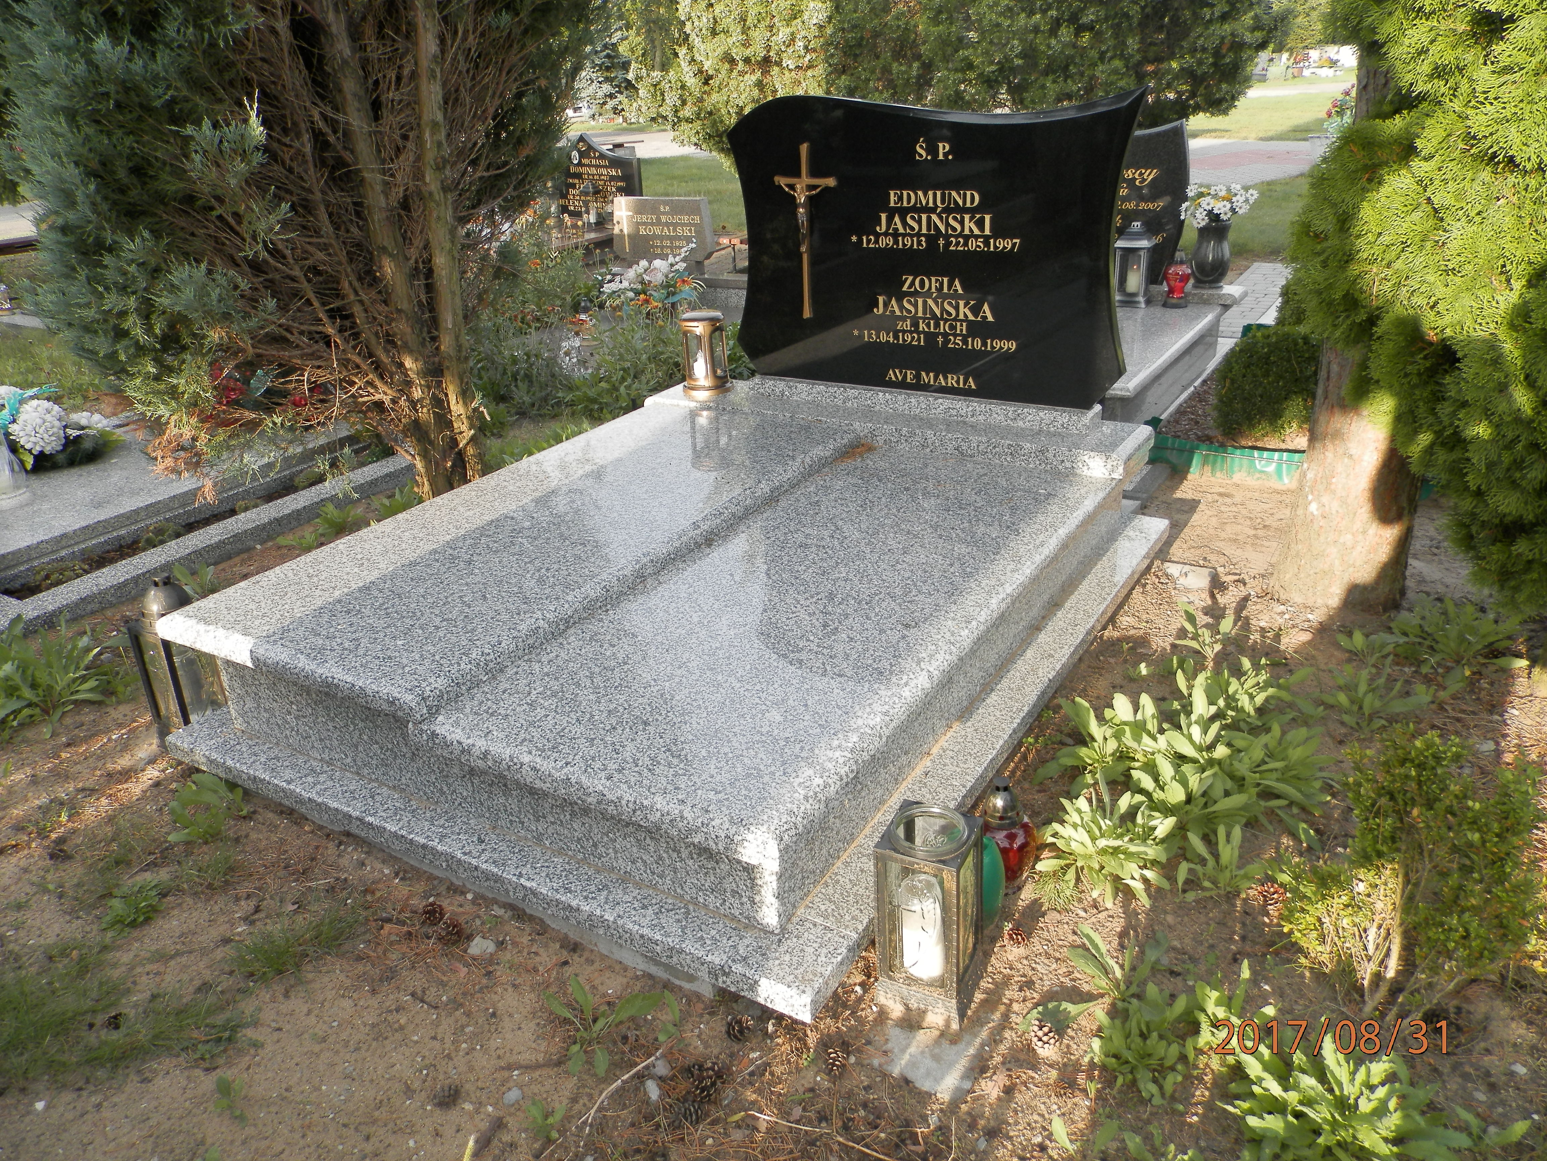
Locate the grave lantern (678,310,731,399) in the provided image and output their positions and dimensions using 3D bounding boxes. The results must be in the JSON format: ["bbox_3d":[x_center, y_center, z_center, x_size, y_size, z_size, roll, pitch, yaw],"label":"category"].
[{"bbox_3d":[-0.229,-0.770,3.787,0.175,0.260,0.175,-3,24,1],"label":"grave lantern"}]

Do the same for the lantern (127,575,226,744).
[{"bbox_3d":[-1.355,0.168,2.563,0.133,0.383,0.133,12,27,29],"label":"lantern"}]

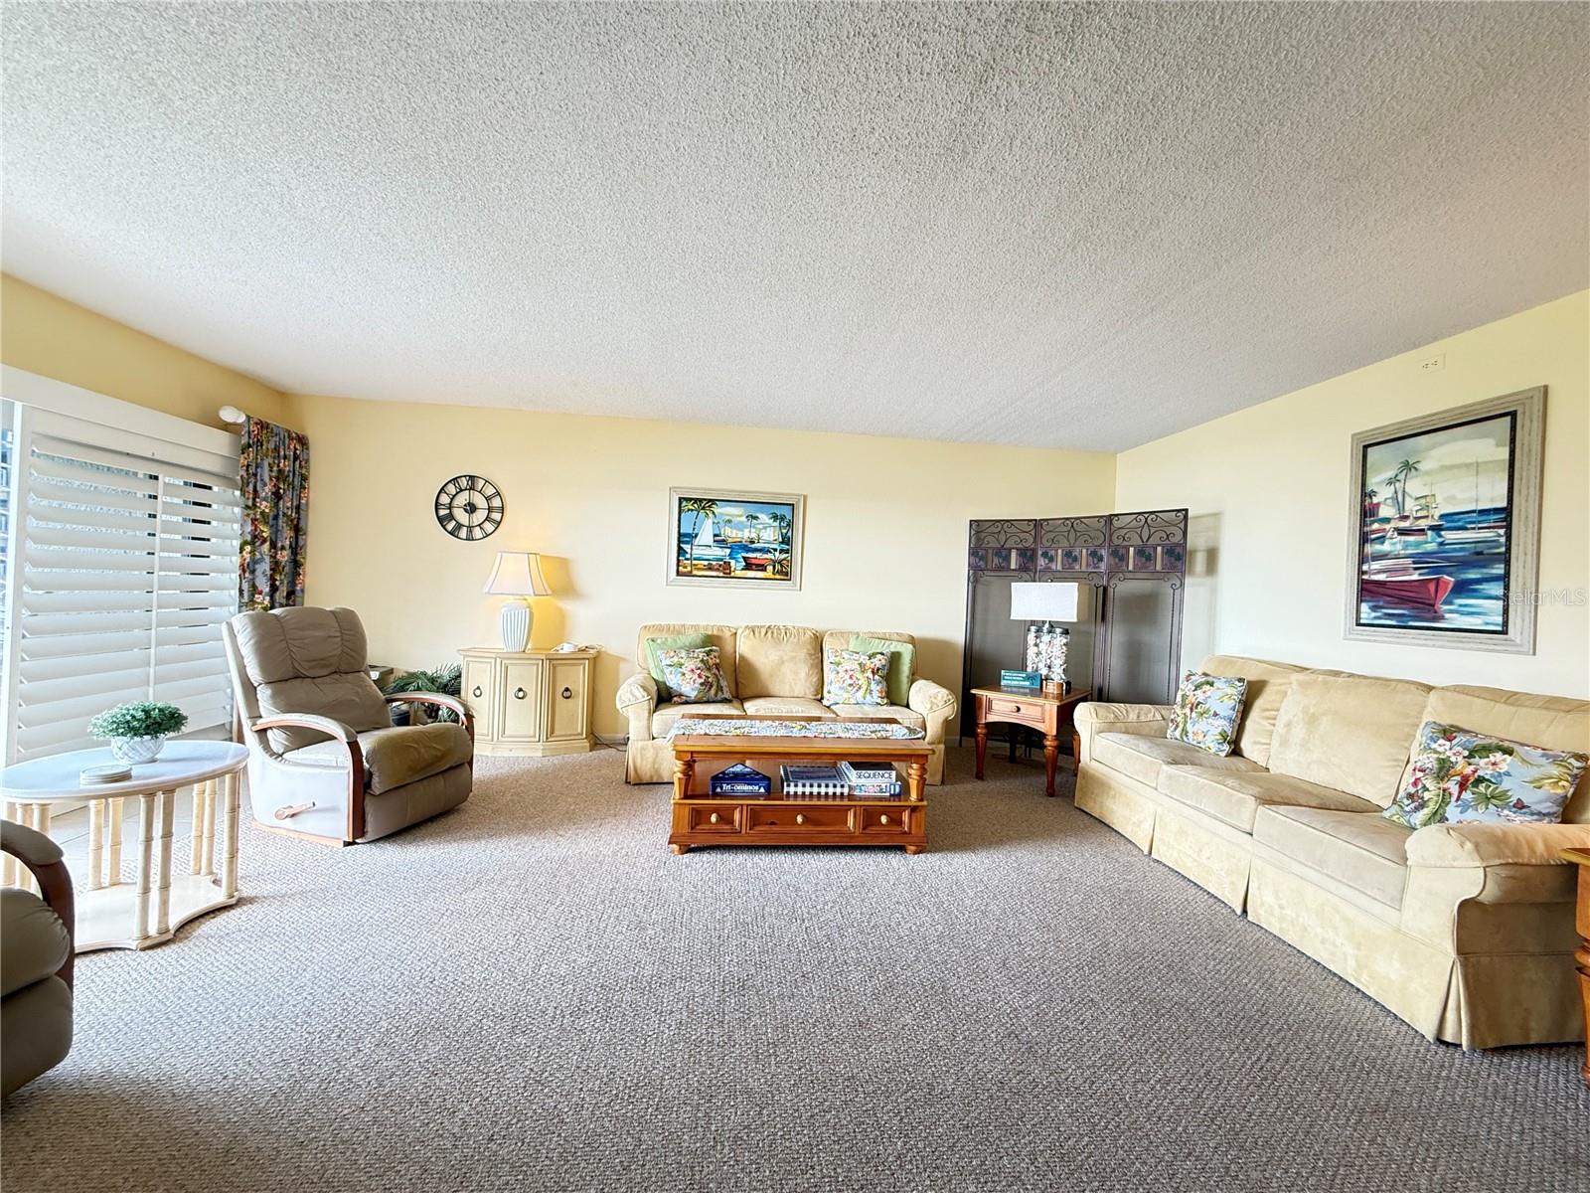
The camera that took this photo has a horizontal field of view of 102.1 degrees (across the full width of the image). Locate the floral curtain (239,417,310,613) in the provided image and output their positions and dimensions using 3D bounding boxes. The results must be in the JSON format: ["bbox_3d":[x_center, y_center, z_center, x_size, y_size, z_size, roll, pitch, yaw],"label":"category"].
[{"bbox_3d":[-3.508,-0.058,4.307,0.130,2.130,0.560,2,1,-5],"label":"floral curtain"}]

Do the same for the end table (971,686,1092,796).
[{"bbox_3d":[1.619,0.943,4.402,0.585,0.589,0.727,3,1,39],"label":"end table"}]

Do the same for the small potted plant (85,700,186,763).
[{"bbox_3d":[-2.311,0.478,2.268,0.255,0.190,0.255,2,0,-6],"label":"small potted plant"}]

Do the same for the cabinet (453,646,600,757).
[{"bbox_3d":[-1.896,0.740,4.590,0.970,0.700,0.450,2,1,-5],"label":"cabinet"}]

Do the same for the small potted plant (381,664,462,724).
[{"bbox_3d":[-2.567,0.764,4.432,0.530,0.580,0.460,2,1,-5],"label":"small potted plant"}]

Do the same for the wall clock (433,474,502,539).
[{"bbox_3d":[-2.332,-0.633,4.623,0.471,0.471,0.040,2,0,-6],"label":"wall clock"}]

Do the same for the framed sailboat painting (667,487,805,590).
[{"bbox_3d":[-0.447,-0.433,4.923,1.020,0.745,0.040,2,1,-5],"label":"framed sailboat painting"}]

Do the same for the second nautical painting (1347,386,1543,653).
[{"bbox_3d":[2.864,-0.297,2.884,0.033,1.042,0.768,2,0,-6],"label":"second nautical painting"}]

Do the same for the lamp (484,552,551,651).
[{"bbox_3d":[-1.937,0.041,4.508,0.350,0.700,0.340,2,1,-5],"label":"lamp"}]

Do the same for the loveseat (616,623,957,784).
[{"bbox_3d":[-0.063,0.694,4.437,2.150,0.940,0.920,2,0,-6],"label":"loveseat"}]

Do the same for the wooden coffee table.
[{"bbox_3d":[0.006,0.922,3.229,1.200,0.505,0.650,2,0,-6],"label":"wooden coffee table"}]

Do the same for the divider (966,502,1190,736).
[{"bbox_3d":[1.950,0.335,4.640,1.540,1.815,0.164,3,0,45],"label":"divider"}]

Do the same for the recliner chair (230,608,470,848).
[{"bbox_3d":[-2.269,0.578,3.323,0.960,1.030,0.730,3,1,20],"label":"recliner chair"}]

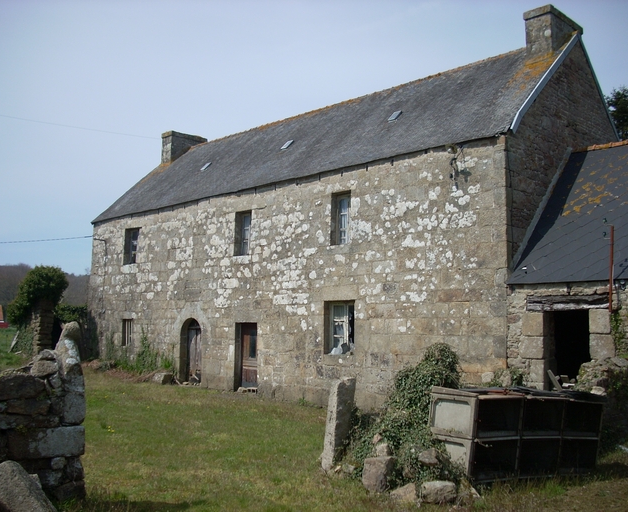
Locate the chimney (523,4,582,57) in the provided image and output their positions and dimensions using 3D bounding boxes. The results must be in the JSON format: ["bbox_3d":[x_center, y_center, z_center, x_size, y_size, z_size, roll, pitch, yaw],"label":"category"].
[{"bbox_3d":[6.444,-5.651,19.585,1.800,1.400,0.780,9,-10,-43],"label":"chimney"}]

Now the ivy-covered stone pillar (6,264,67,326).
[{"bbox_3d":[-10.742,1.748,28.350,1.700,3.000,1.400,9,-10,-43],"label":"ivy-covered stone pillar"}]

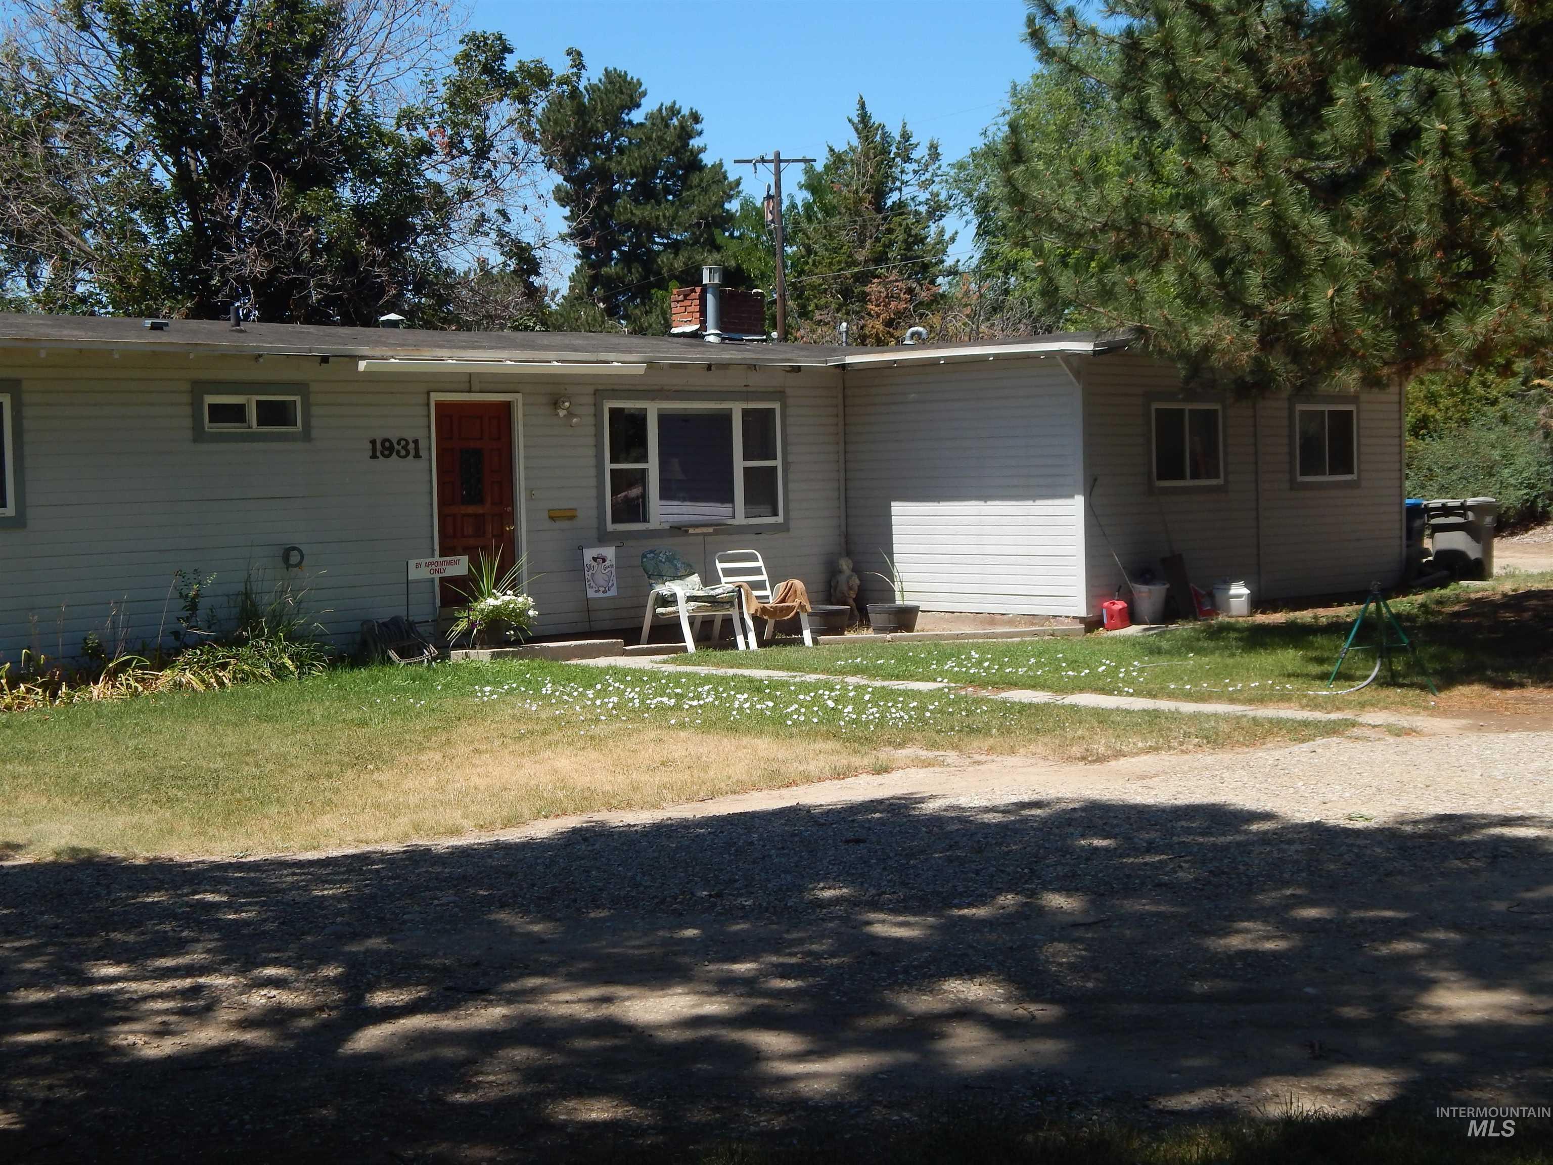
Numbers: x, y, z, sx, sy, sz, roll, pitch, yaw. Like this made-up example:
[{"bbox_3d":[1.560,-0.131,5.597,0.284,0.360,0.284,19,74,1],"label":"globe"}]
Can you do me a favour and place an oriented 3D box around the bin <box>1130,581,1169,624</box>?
[{"bbox_3d":[3.976,0.219,23.350,0.390,0.420,0.390,-1,3,0],"label":"bin"}]

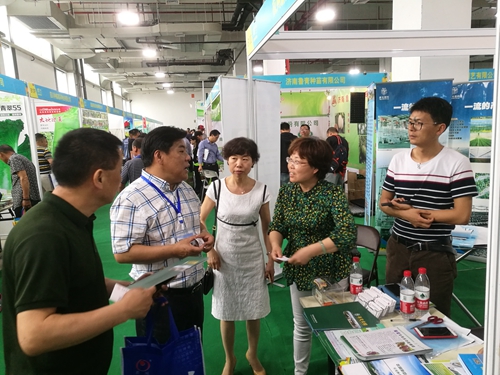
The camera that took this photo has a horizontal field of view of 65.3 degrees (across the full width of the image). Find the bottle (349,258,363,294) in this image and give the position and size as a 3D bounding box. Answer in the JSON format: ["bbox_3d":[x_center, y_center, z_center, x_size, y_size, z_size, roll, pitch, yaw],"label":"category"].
[{"bbox_3d":[0.556,0.468,2.031,0.066,0.230,0.066,-3,9,0],"label":"bottle"}]

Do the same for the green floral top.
[{"bbox_3d":[0.351,0.271,2.171,0.500,0.610,0.360,5,12,42],"label":"green floral top"}]

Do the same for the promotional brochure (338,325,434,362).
[{"bbox_3d":[0.547,0.642,1.588,0.282,0.022,0.205,-5,9,-12],"label":"promotional brochure"}]

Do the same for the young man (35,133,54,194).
[{"bbox_3d":[-3.362,-0.051,6.545,0.500,1.680,0.340,1,10,25],"label":"young man"}]

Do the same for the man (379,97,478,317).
[{"bbox_3d":[0.950,0.405,2.096,0.500,1.735,0.350,4,11,36],"label":"man"}]

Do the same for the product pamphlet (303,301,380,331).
[{"bbox_3d":[0.423,0.612,1.850,0.298,0.018,0.210,-4,9,-9],"label":"product pamphlet"}]

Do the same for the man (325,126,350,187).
[{"bbox_3d":[1.342,-0.155,5.959,0.480,1.600,0.400,-8,10,-30],"label":"man"}]

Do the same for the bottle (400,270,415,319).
[{"bbox_3d":[0.731,0.495,1.799,0.066,0.230,0.066,-3,9,0],"label":"bottle"}]

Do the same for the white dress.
[{"bbox_3d":[-0.061,0.407,2.513,0.420,0.910,0.270,-4,9,-7],"label":"white dress"}]

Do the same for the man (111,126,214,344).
[{"bbox_3d":[-0.344,0.559,1.786,0.400,1.655,0.480,2,10,27],"label":"man"}]

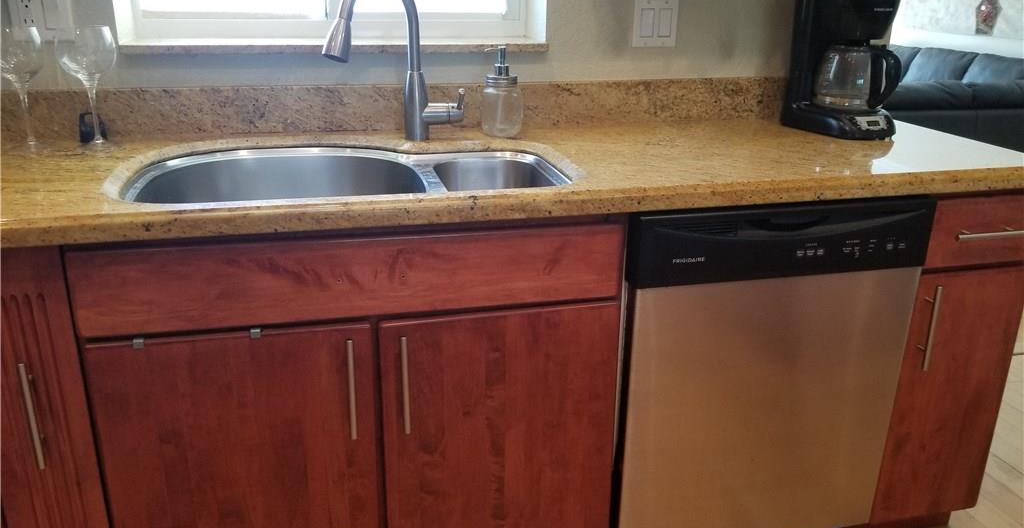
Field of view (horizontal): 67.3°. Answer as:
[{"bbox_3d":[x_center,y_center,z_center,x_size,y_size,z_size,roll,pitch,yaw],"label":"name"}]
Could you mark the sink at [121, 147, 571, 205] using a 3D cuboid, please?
[{"bbox_3d":[-0.309,-0.080,1.532,0.800,0.210,0.520,-4,20,-13],"label":"sink"}]

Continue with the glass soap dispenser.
[{"bbox_3d":[-0.021,-0.393,1.748,0.092,0.196,0.090,1,20,0],"label":"glass soap dispenser"}]

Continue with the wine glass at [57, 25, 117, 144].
[{"bbox_3d":[-0.856,-0.359,1.559,0.106,0.232,0.106,-4,20,-13],"label":"wine glass"}]

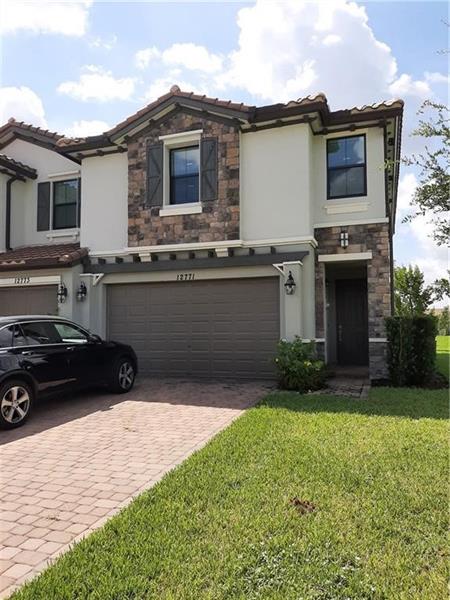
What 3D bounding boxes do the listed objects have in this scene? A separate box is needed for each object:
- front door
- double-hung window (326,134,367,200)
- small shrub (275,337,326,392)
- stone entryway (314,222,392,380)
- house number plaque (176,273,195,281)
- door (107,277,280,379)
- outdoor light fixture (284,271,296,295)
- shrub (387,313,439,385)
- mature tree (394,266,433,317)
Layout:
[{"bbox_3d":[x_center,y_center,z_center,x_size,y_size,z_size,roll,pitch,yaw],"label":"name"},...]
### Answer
[{"bbox_3d":[3.521,0.625,12.345,0.925,2.383,0.080,-1,-3,21],"label":"front door"},{"bbox_3d":[2.980,-3.232,11.010,0.922,1.535,0.100,-2,-6,19],"label":"double-hung window"},{"bbox_3d":[1.568,1.306,9.338,0.977,1.057,0.950,-1,-3,21],"label":"small shrub"},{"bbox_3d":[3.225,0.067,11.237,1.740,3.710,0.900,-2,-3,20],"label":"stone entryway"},{"bbox_3d":[-0.984,-0.578,11.336,0.502,0.182,0.030,-1,-3,21],"label":"house number plaque"},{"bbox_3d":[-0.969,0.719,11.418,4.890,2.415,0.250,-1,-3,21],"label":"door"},{"bbox_3d":[1.442,-0.375,9.922,0.250,0.507,0.300,-1,-3,21],"label":"outdoor light fixture"},{"bbox_3d":[4.148,1.095,10.015,1.021,1.495,1.050,-1,-3,21],"label":"shrub"},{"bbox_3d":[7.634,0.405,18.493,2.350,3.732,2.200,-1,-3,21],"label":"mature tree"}]

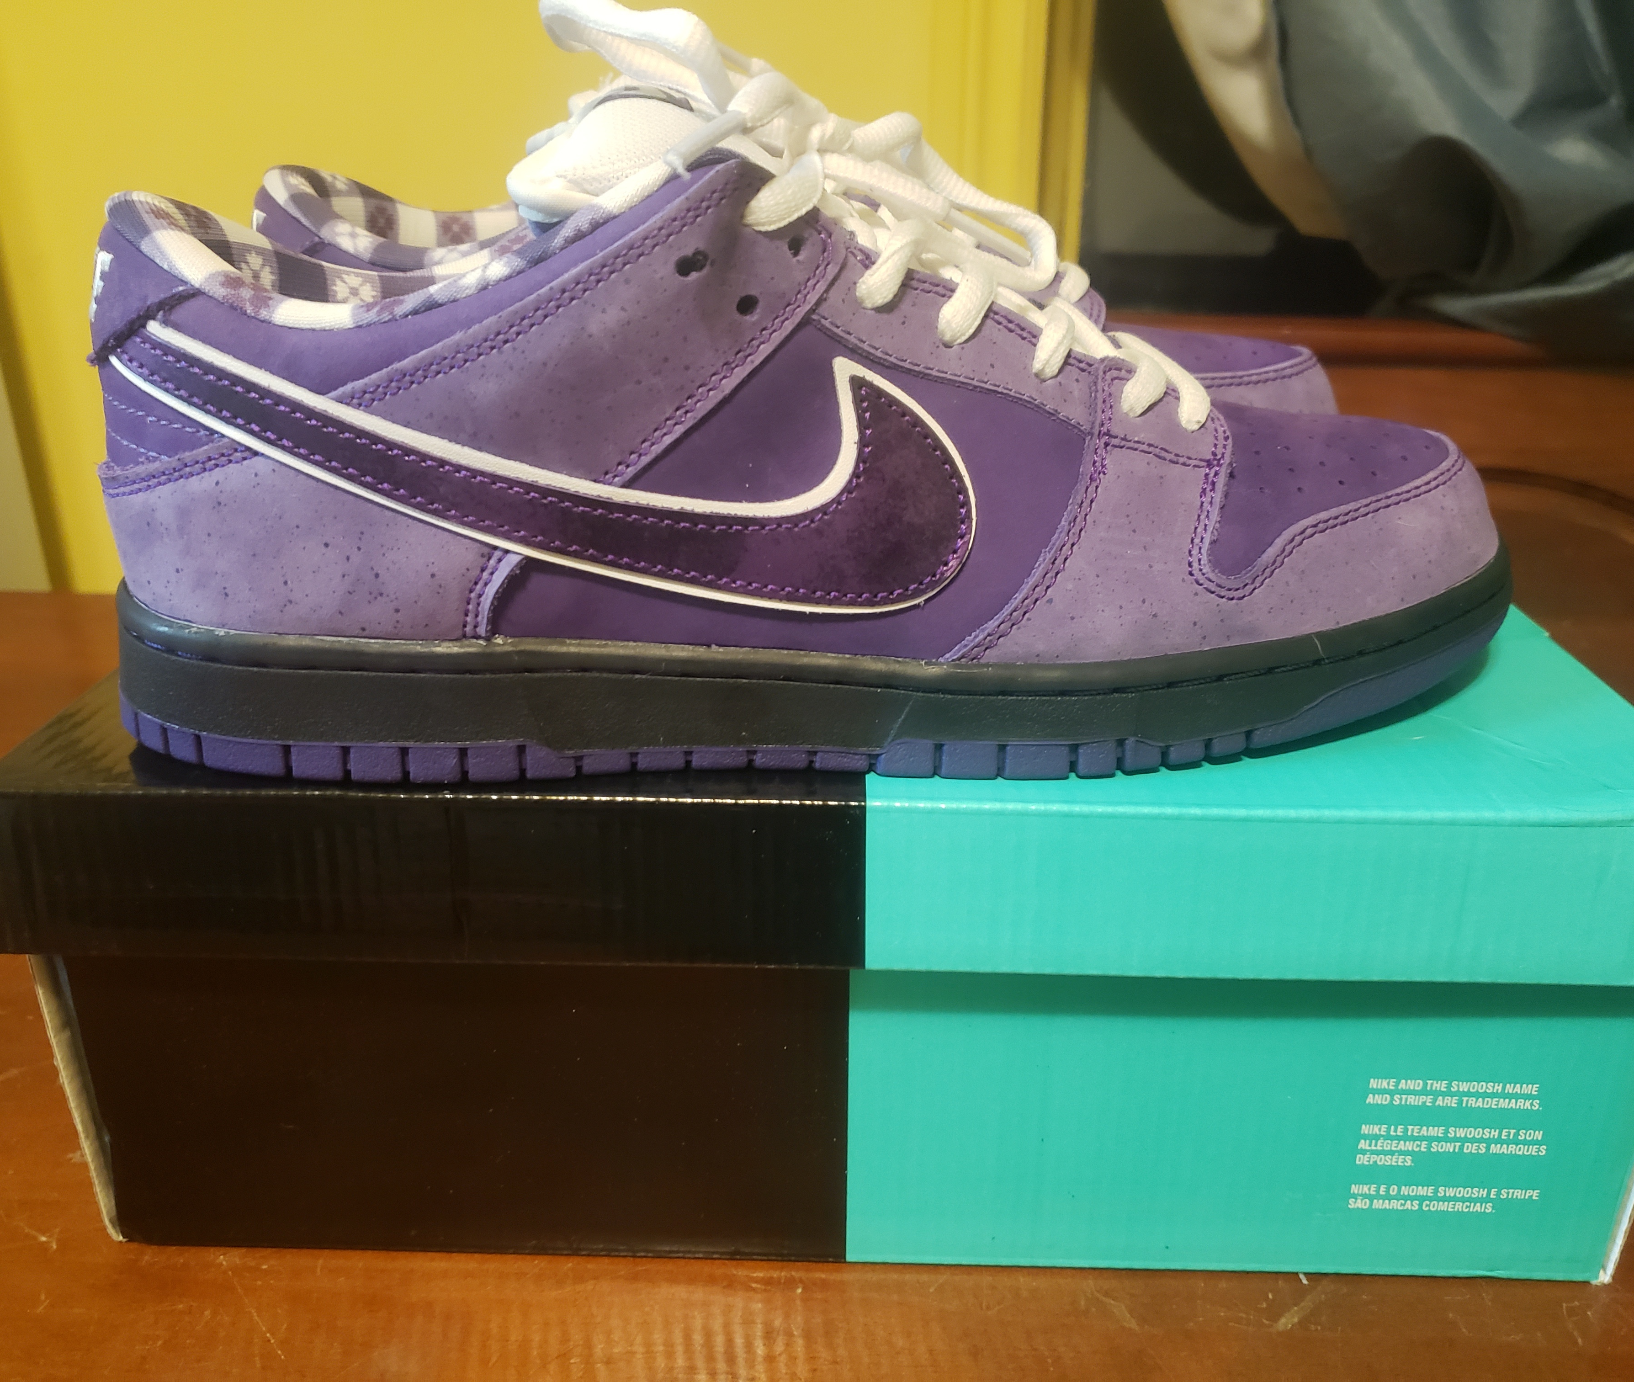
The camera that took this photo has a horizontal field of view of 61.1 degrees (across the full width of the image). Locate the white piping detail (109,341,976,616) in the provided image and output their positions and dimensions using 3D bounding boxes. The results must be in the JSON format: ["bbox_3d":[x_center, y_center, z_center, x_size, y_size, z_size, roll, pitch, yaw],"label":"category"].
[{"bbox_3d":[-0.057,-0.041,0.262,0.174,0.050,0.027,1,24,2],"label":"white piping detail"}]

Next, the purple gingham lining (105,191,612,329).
[{"bbox_3d":[-0.086,-0.081,0.273,0.107,0.037,0.073,-2,24,-4],"label":"purple gingham lining"}]

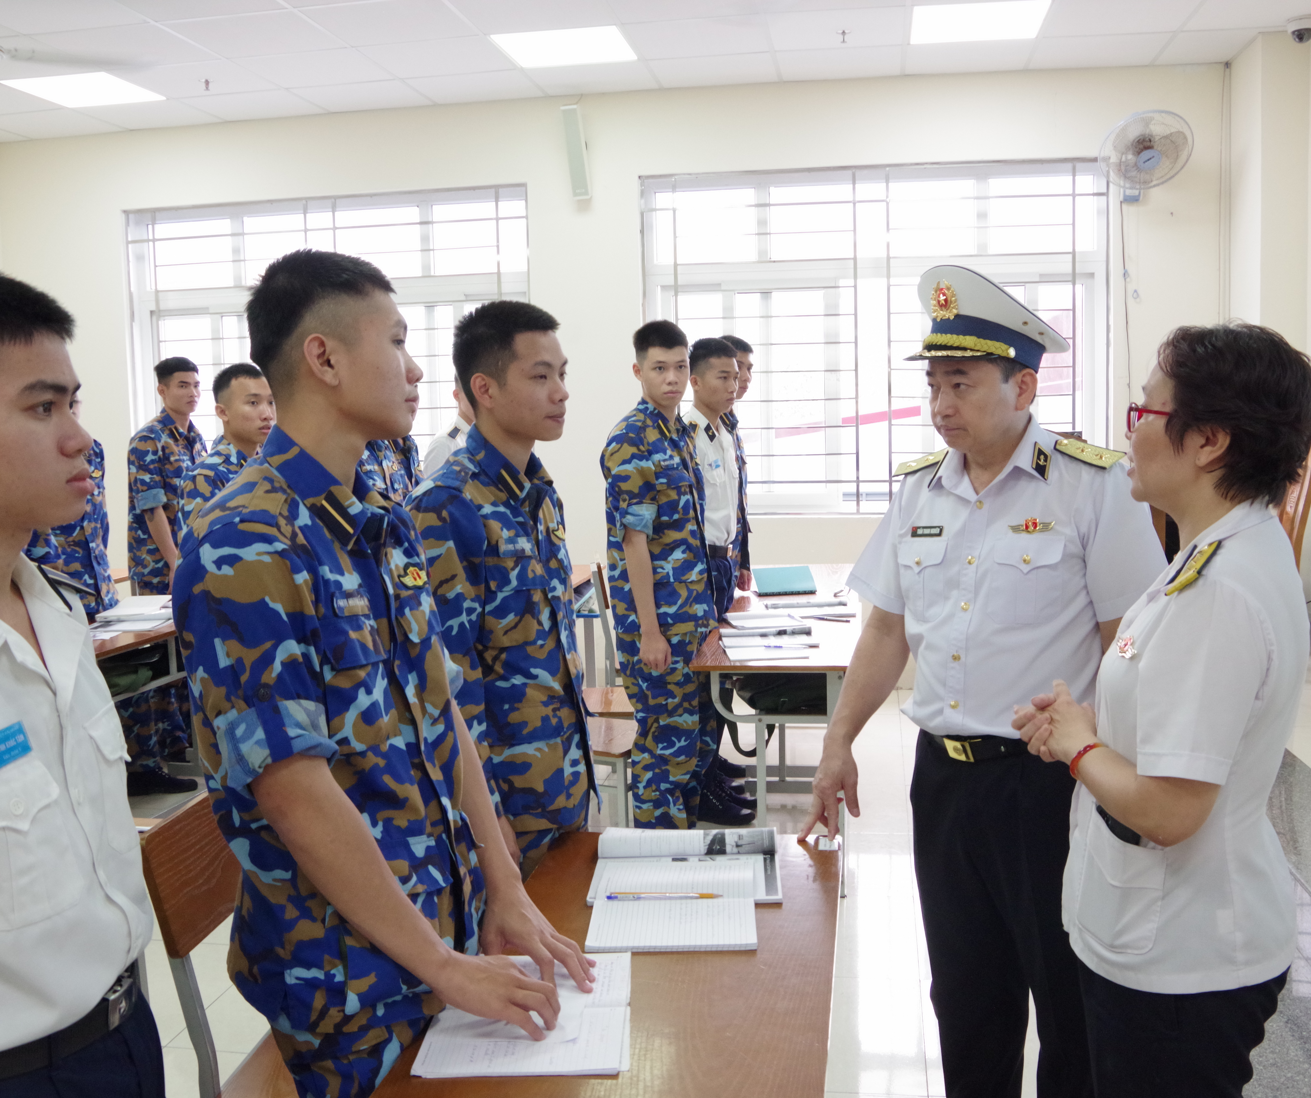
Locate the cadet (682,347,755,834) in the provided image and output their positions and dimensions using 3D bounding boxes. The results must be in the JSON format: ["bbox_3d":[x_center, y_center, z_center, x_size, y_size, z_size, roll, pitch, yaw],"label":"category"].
[{"bbox_3d":[0.218,0.116,4.493,0.360,1.750,0.500,3,9,34],"label":"cadet"}]

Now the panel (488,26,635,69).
[{"bbox_3d":[-0.390,-2.207,5.430,0.600,0.050,0.600,0,7,9],"label":"panel"}]

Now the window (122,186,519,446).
[{"bbox_3d":[-1.779,-1.030,6.796,2.300,1.746,0.120,0,7,9],"label":"window"}]

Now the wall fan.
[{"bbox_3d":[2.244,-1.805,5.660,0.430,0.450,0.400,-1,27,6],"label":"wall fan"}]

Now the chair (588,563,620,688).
[{"bbox_3d":[-0.013,0.459,5.147,0.460,0.860,0.400,-1,7,3],"label":"chair"}]

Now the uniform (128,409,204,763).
[{"bbox_3d":[-2.074,0.137,5.360,0.340,1.460,0.500,0,7,14],"label":"uniform"}]

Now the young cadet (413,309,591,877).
[{"bbox_3d":[-0.266,0.412,2.266,0.320,1.701,0.480,2,8,26],"label":"young cadet"}]

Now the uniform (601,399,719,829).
[{"bbox_3d":[0.029,0.304,3.637,0.300,1.430,0.480,2,8,27],"label":"uniform"}]

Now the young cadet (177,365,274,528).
[{"bbox_3d":[-1.312,0.251,3.896,0.300,1.661,0.480,1,8,22],"label":"young cadet"}]

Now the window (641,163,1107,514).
[{"bbox_3d":[1.093,-1.053,6.353,2.320,1.746,0.120,0,7,9],"label":"window"}]

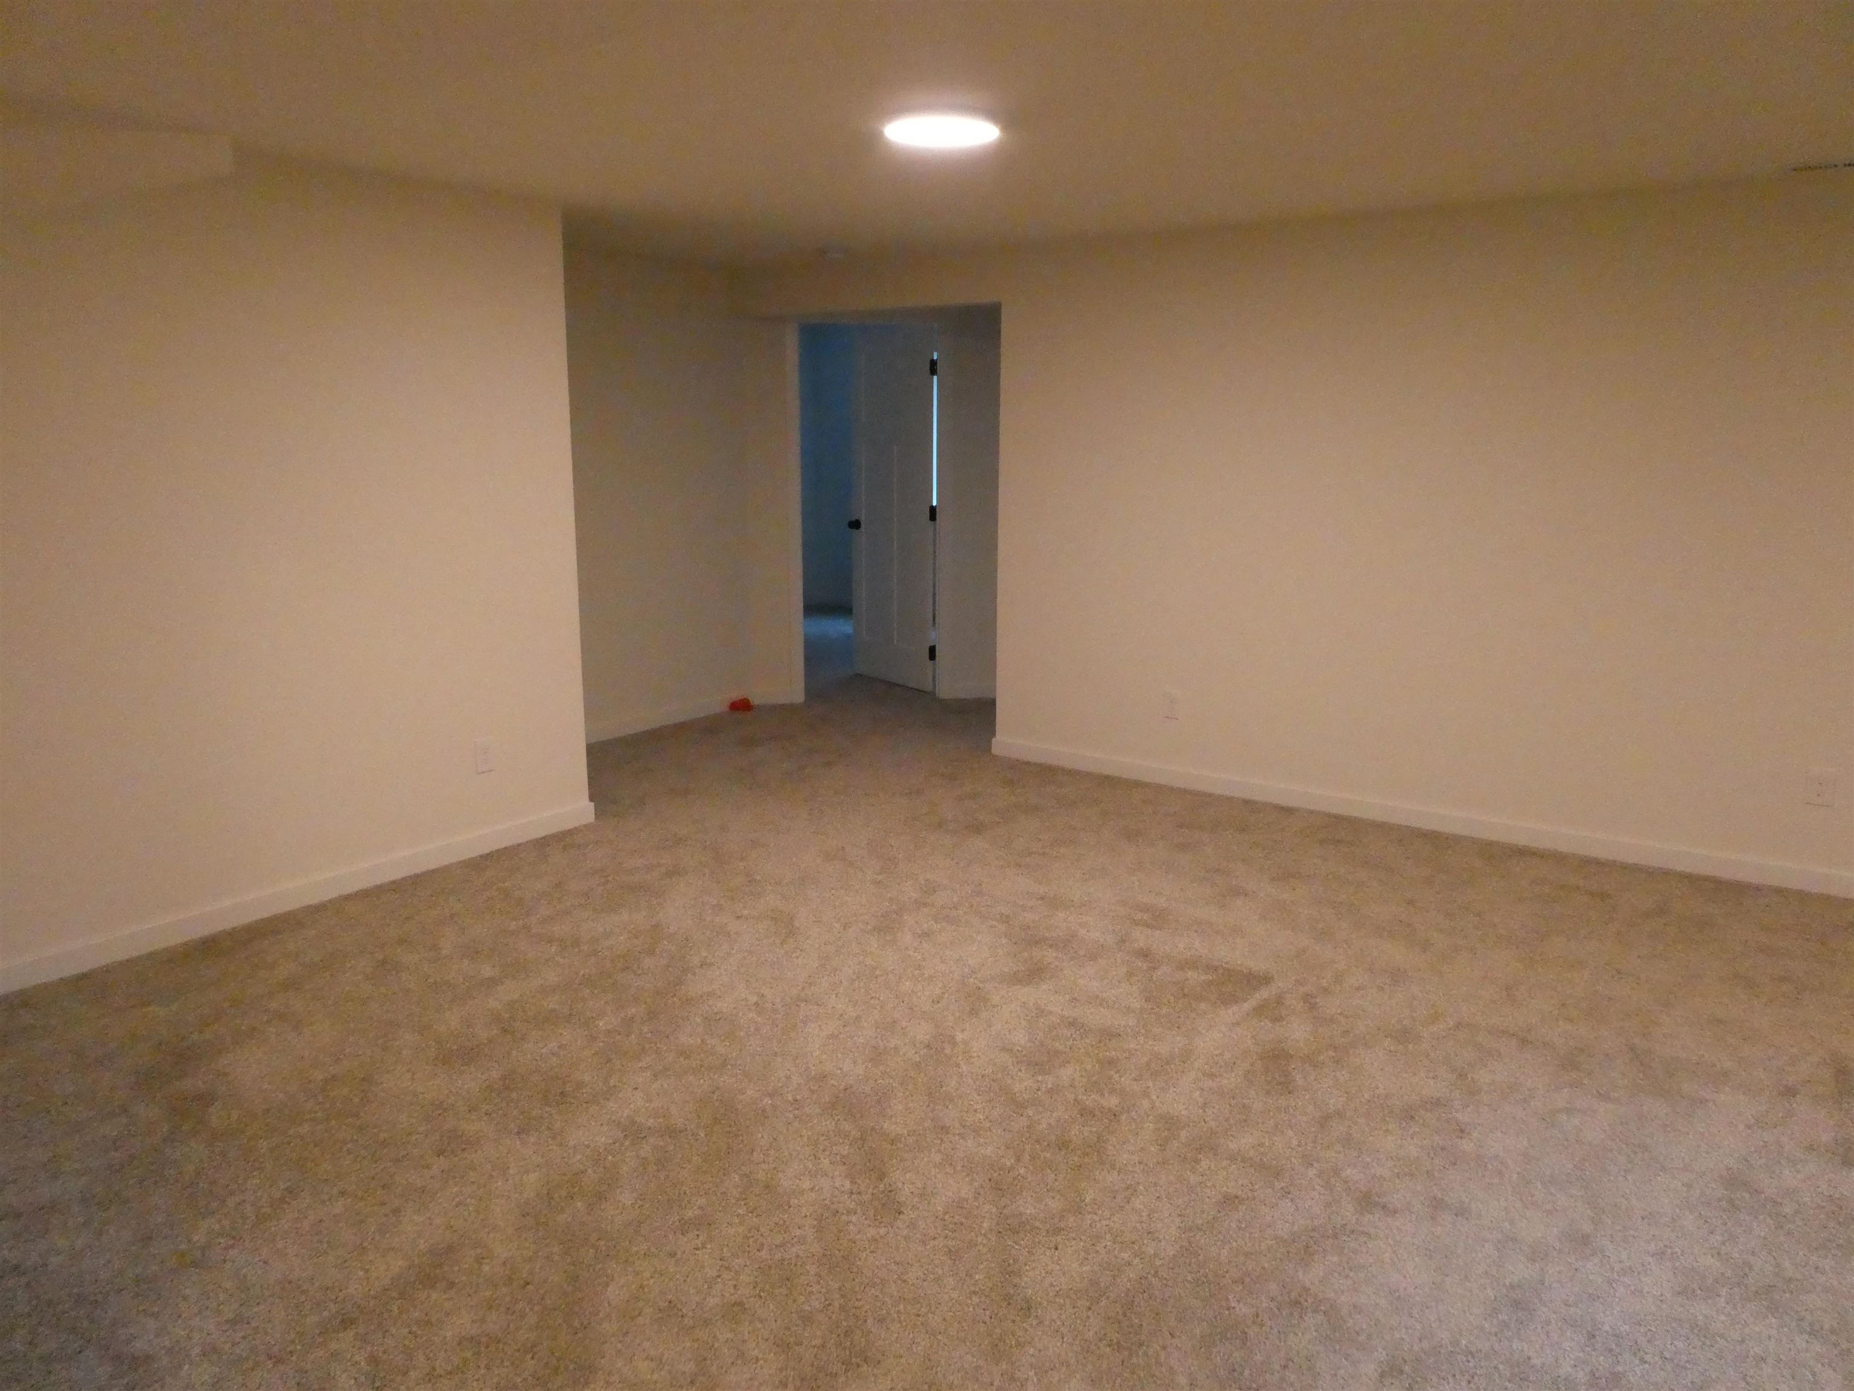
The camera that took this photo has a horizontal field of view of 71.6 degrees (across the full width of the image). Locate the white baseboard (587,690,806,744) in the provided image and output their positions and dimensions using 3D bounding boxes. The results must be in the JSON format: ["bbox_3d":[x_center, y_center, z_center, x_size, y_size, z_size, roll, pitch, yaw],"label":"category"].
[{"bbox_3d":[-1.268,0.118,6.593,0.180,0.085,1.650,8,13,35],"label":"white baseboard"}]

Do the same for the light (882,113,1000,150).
[{"bbox_3d":[0.041,-1.512,3.429,0.315,0.025,0.315,0,11,0],"label":"light"}]

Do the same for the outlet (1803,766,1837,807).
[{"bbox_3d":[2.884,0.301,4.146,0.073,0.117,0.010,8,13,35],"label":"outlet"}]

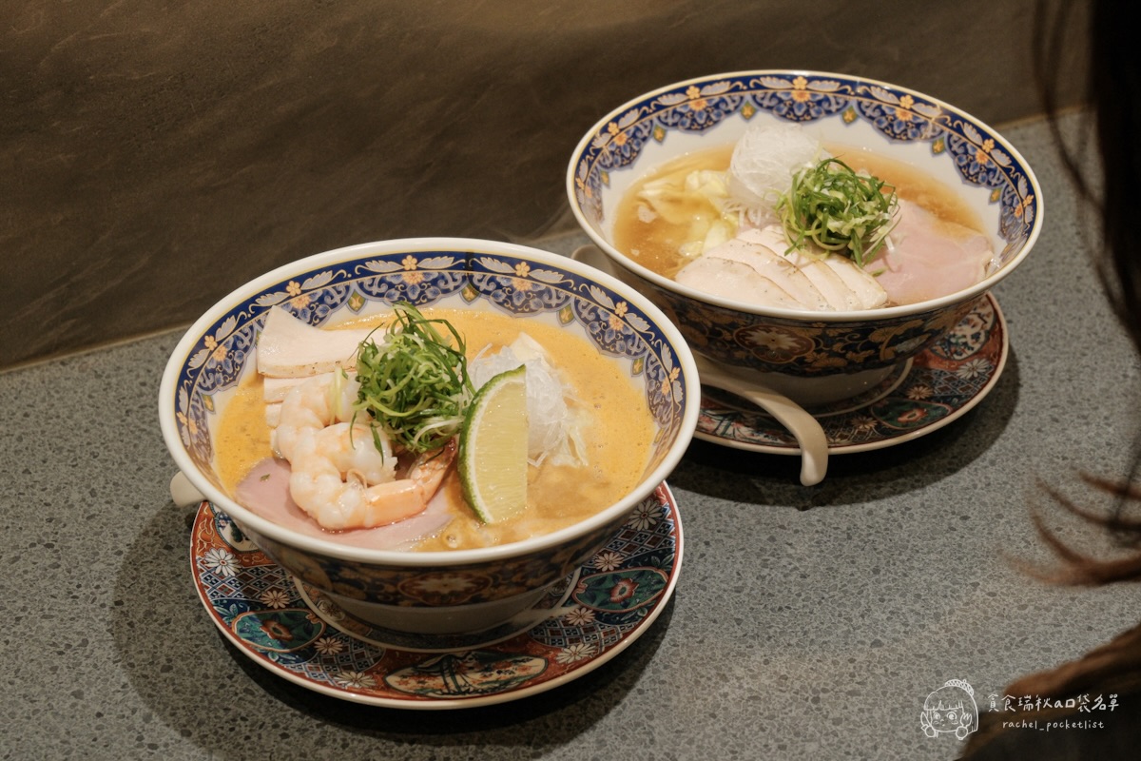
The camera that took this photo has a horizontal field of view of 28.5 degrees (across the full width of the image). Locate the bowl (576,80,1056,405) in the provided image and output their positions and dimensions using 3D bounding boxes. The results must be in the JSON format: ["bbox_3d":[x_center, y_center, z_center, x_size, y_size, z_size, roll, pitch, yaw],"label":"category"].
[{"bbox_3d":[0.103,-0.053,1.028,0.210,0.089,0.210,1,36,-1],"label":"bowl"}]

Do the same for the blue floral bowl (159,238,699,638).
[{"bbox_3d":[-0.055,0.036,0.902,0.210,0.089,0.210,1,36,-1],"label":"blue floral bowl"}]

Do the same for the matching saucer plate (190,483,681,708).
[{"bbox_3d":[-0.054,0.072,0.926,0.201,0.024,0.201,1,36,-1],"label":"matching saucer plate"}]

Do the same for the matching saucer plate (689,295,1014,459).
[{"bbox_3d":[0.102,-0.019,1.054,0.201,0.024,0.201,1,36,-1],"label":"matching saucer plate"}]

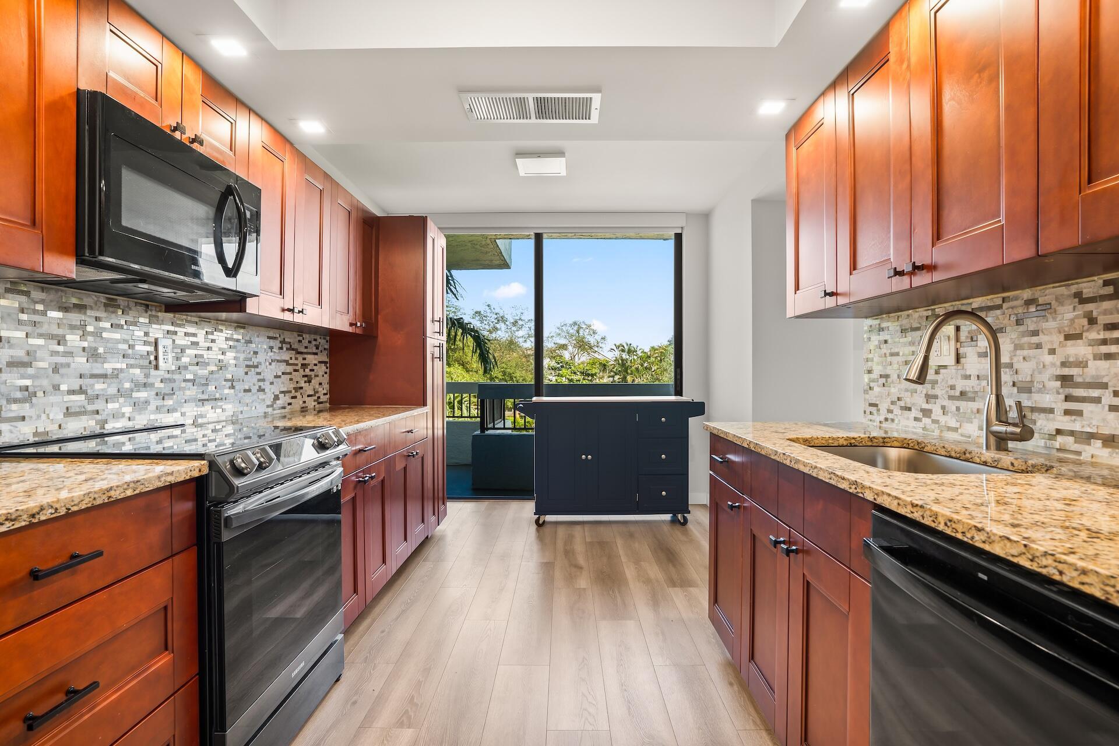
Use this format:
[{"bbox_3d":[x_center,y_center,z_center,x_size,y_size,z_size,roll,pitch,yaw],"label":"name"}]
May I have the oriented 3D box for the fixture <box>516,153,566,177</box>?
[{"bbox_3d":[-0.112,-1.366,3.658,0.312,0.044,0.320,0,0,1],"label":"fixture"}]

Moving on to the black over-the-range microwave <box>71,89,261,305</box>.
[{"bbox_3d":[-1.310,-0.477,1.745,0.410,0.435,0.757,0,0,1],"label":"black over-the-range microwave"}]

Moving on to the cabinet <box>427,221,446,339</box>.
[{"bbox_3d":[-1.151,-0.613,3.882,0.612,0.768,0.615,0,0,1],"label":"cabinet"}]

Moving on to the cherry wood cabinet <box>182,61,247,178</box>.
[{"bbox_3d":[-1.319,-0.837,1.917,0.315,0.305,0.375,0,0,1],"label":"cherry wood cabinet"}]

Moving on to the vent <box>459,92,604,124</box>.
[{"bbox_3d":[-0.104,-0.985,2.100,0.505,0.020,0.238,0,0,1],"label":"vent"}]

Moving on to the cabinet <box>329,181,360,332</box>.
[{"bbox_3d":[-1.308,-0.612,3.006,0.315,0.759,0.390,0,0,1],"label":"cabinet"}]

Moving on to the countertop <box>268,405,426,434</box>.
[{"bbox_3d":[-1.150,0.234,2.844,0.635,0.036,1.465,0,0,1],"label":"countertop"}]

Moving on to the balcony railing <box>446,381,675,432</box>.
[{"bbox_3d":[0.031,0.367,5.781,2.450,0.520,0.200,0,0,1],"label":"balcony railing"}]

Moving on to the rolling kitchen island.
[{"bbox_3d":[0.382,0.662,4.323,1.390,0.924,0.470,0,0,1],"label":"rolling kitchen island"}]

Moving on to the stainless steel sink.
[{"bbox_3d":[0.955,0.352,1.527,0.460,0.210,0.700,0,0,1],"label":"stainless steel sink"}]

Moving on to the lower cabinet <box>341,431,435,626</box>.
[{"bbox_3d":[-1.161,0.684,2.845,0.612,0.860,1.465,0,0,1],"label":"lower cabinet"}]

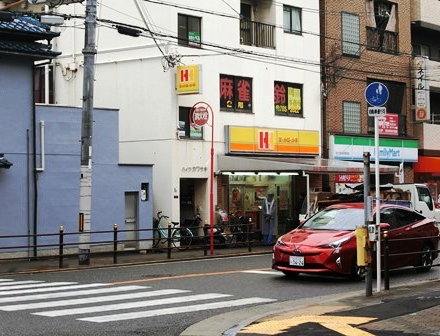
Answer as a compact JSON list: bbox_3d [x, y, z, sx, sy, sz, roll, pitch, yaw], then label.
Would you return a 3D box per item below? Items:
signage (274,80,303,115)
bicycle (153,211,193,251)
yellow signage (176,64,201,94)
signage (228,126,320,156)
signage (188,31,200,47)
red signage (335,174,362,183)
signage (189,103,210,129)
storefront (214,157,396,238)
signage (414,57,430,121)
[{"bbox_3d":[2.361,-2.327,37.512,0.060,1.204,1.632,-2,-2,41],"label":"signage"},{"bbox_3d":[-1.552,1.858,32.400,1.720,1.100,0.570,-1,-1,30],"label":"bicycle"},{"bbox_3d":[-0.956,-2.640,32.952,0.890,0.840,0.160,-2,-2,41],"label":"yellow signage"},{"bbox_3d":[1.791,-0.883,36.623,0.240,0.872,4.842,-2,-2,41],"label":"signage"},{"bbox_3d":[-0.781,-3.962,33.923,0.030,0.484,0.538,-2,-2,41],"label":"signage"},{"bbox_3d":[4.729,0.407,40.094,0.060,0.308,1.872,-2,-2,41],"label":"red signage"},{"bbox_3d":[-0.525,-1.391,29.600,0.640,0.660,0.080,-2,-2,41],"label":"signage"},{"bbox_3d":[2.990,0.998,35.688,3.200,2.794,5.636,-2,-2,41],"label":"storefront"},{"bbox_3d":[8.000,-3.169,43.585,0.500,2.508,0.280,-2,-2,41],"label":"signage"}]

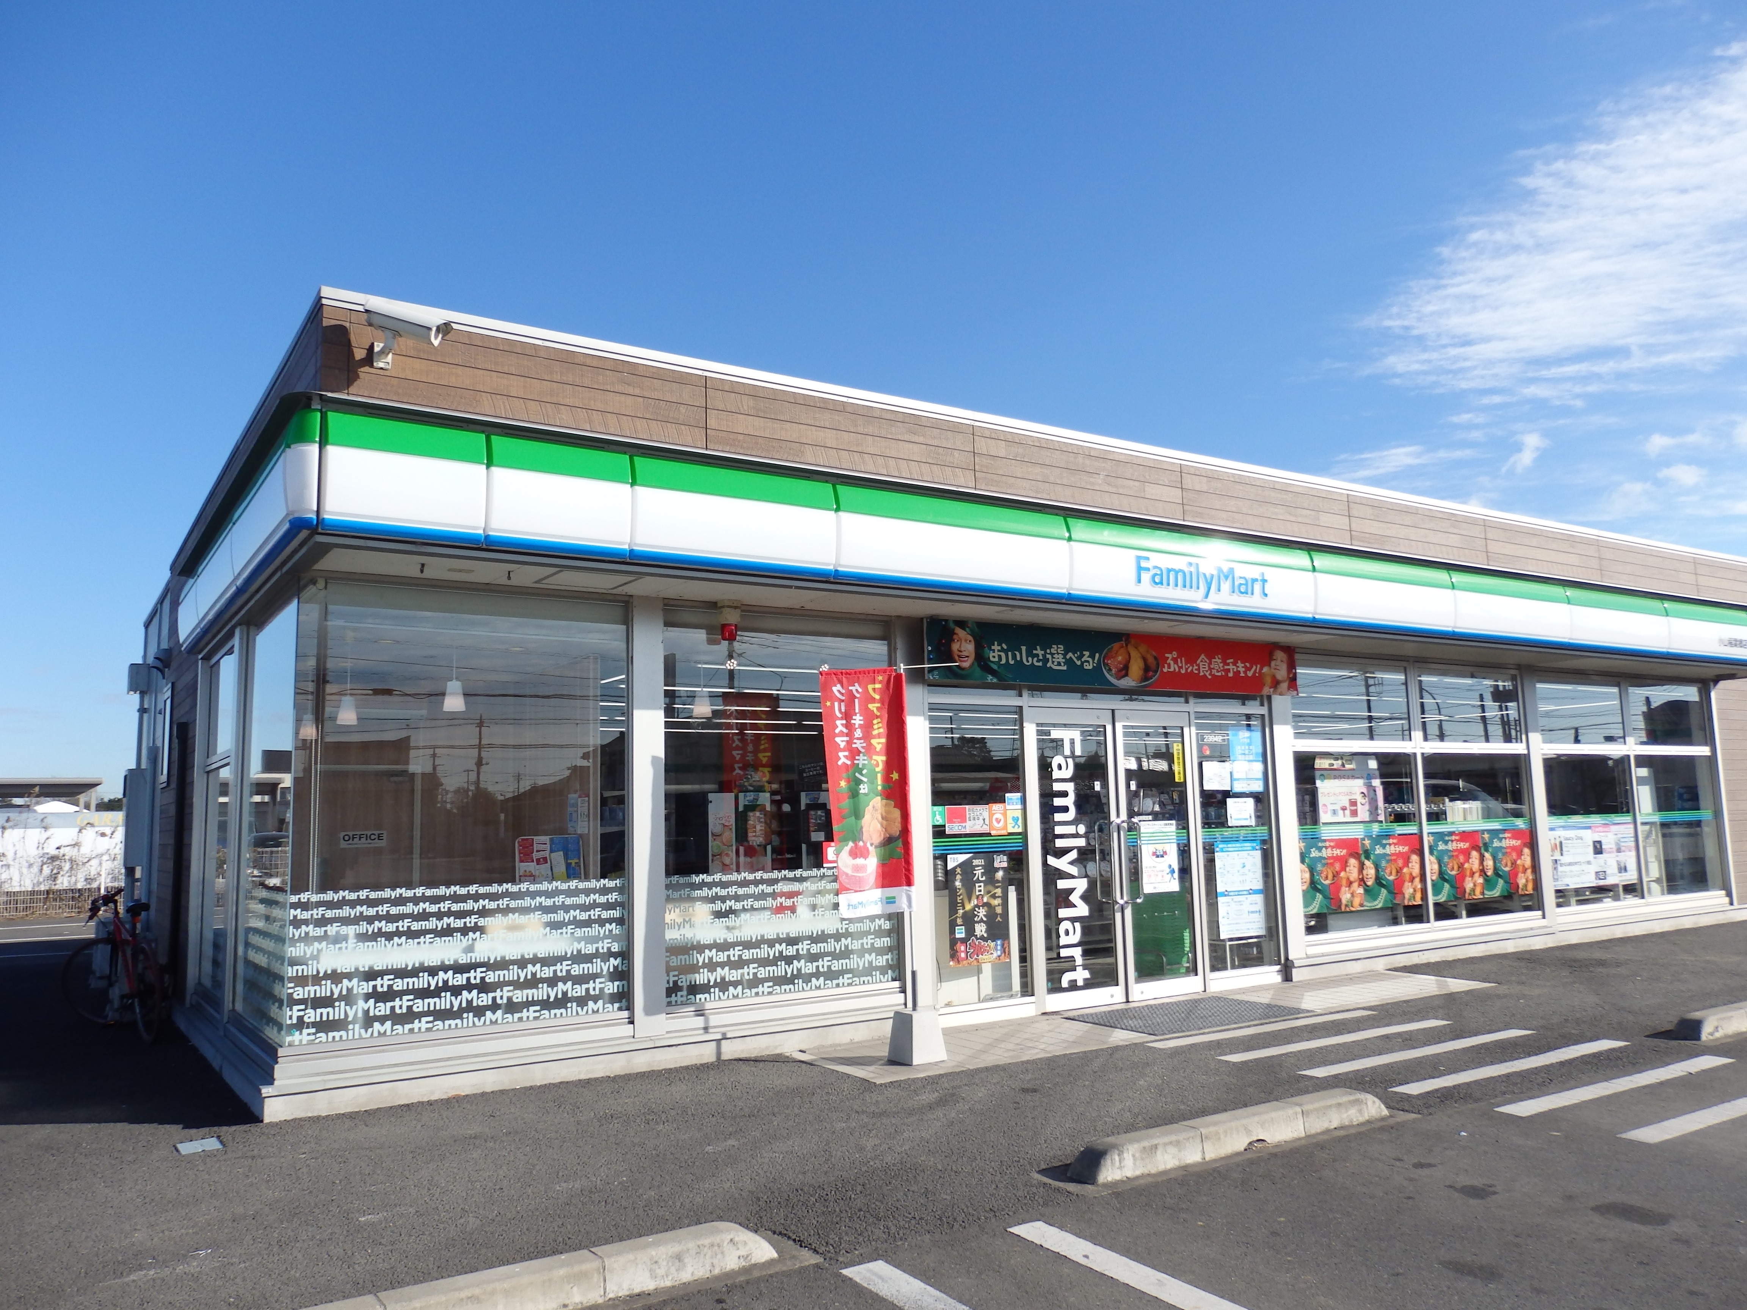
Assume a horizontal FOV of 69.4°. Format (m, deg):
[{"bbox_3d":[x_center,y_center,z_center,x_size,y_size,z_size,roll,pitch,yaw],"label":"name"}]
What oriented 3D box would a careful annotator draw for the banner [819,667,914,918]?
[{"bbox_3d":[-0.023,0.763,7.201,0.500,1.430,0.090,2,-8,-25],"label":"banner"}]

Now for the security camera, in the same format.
[{"bbox_3d":[-2.164,-1.459,5.824,0.364,0.281,0.213,12,-8,-5],"label":"security camera"}]

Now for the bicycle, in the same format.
[{"bbox_3d":[-5.418,2.219,9.127,0.550,1.020,1.620,5,-10,-42],"label":"bicycle"}]

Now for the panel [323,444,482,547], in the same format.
[{"bbox_3d":[-2.144,-0.728,5.763,0.721,0.373,0.080,3,-8,-33],"label":"panel"}]

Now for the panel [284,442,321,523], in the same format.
[{"bbox_3d":[-2.588,-0.769,5.715,0.134,0.360,0.134,3,-8,-33],"label":"panel"}]

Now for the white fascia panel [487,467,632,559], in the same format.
[{"bbox_3d":[-1.621,-0.728,6.514,0.763,0.374,0.100,3,-9,-33],"label":"white fascia panel"}]

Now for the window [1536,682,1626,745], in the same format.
[{"bbox_3d":[7.500,0.627,13.348,1.639,0.637,0.050,3,-9,-33],"label":"window"}]

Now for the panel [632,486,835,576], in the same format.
[{"bbox_3d":[-0.724,-0.646,6.702,1.217,0.368,0.080,3,-8,-33],"label":"panel"}]

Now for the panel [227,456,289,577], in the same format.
[{"bbox_3d":[-3.184,-0.696,6.597,0.100,0.332,1.667,4,-9,-34],"label":"panel"}]

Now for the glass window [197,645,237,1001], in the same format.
[{"bbox_3d":[-4.691,1.187,9.014,0.060,2.389,1.370,3,-8,-33],"label":"glass window"}]

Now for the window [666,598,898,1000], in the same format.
[{"bbox_3d":[-0.523,0.910,7.706,1.642,2.298,0.060,3,-8,-33],"label":"window"}]

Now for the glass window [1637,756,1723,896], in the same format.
[{"bbox_3d":[9.056,1.908,14.162,1.701,1.546,0.050,3,-9,-33],"label":"glass window"}]

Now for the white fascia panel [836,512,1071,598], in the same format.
[{"bbox_3d":[0.524,-0.605,7.882,1.790,0.374,0.100,3,-9,-33],"label":"white fascia panel"}]

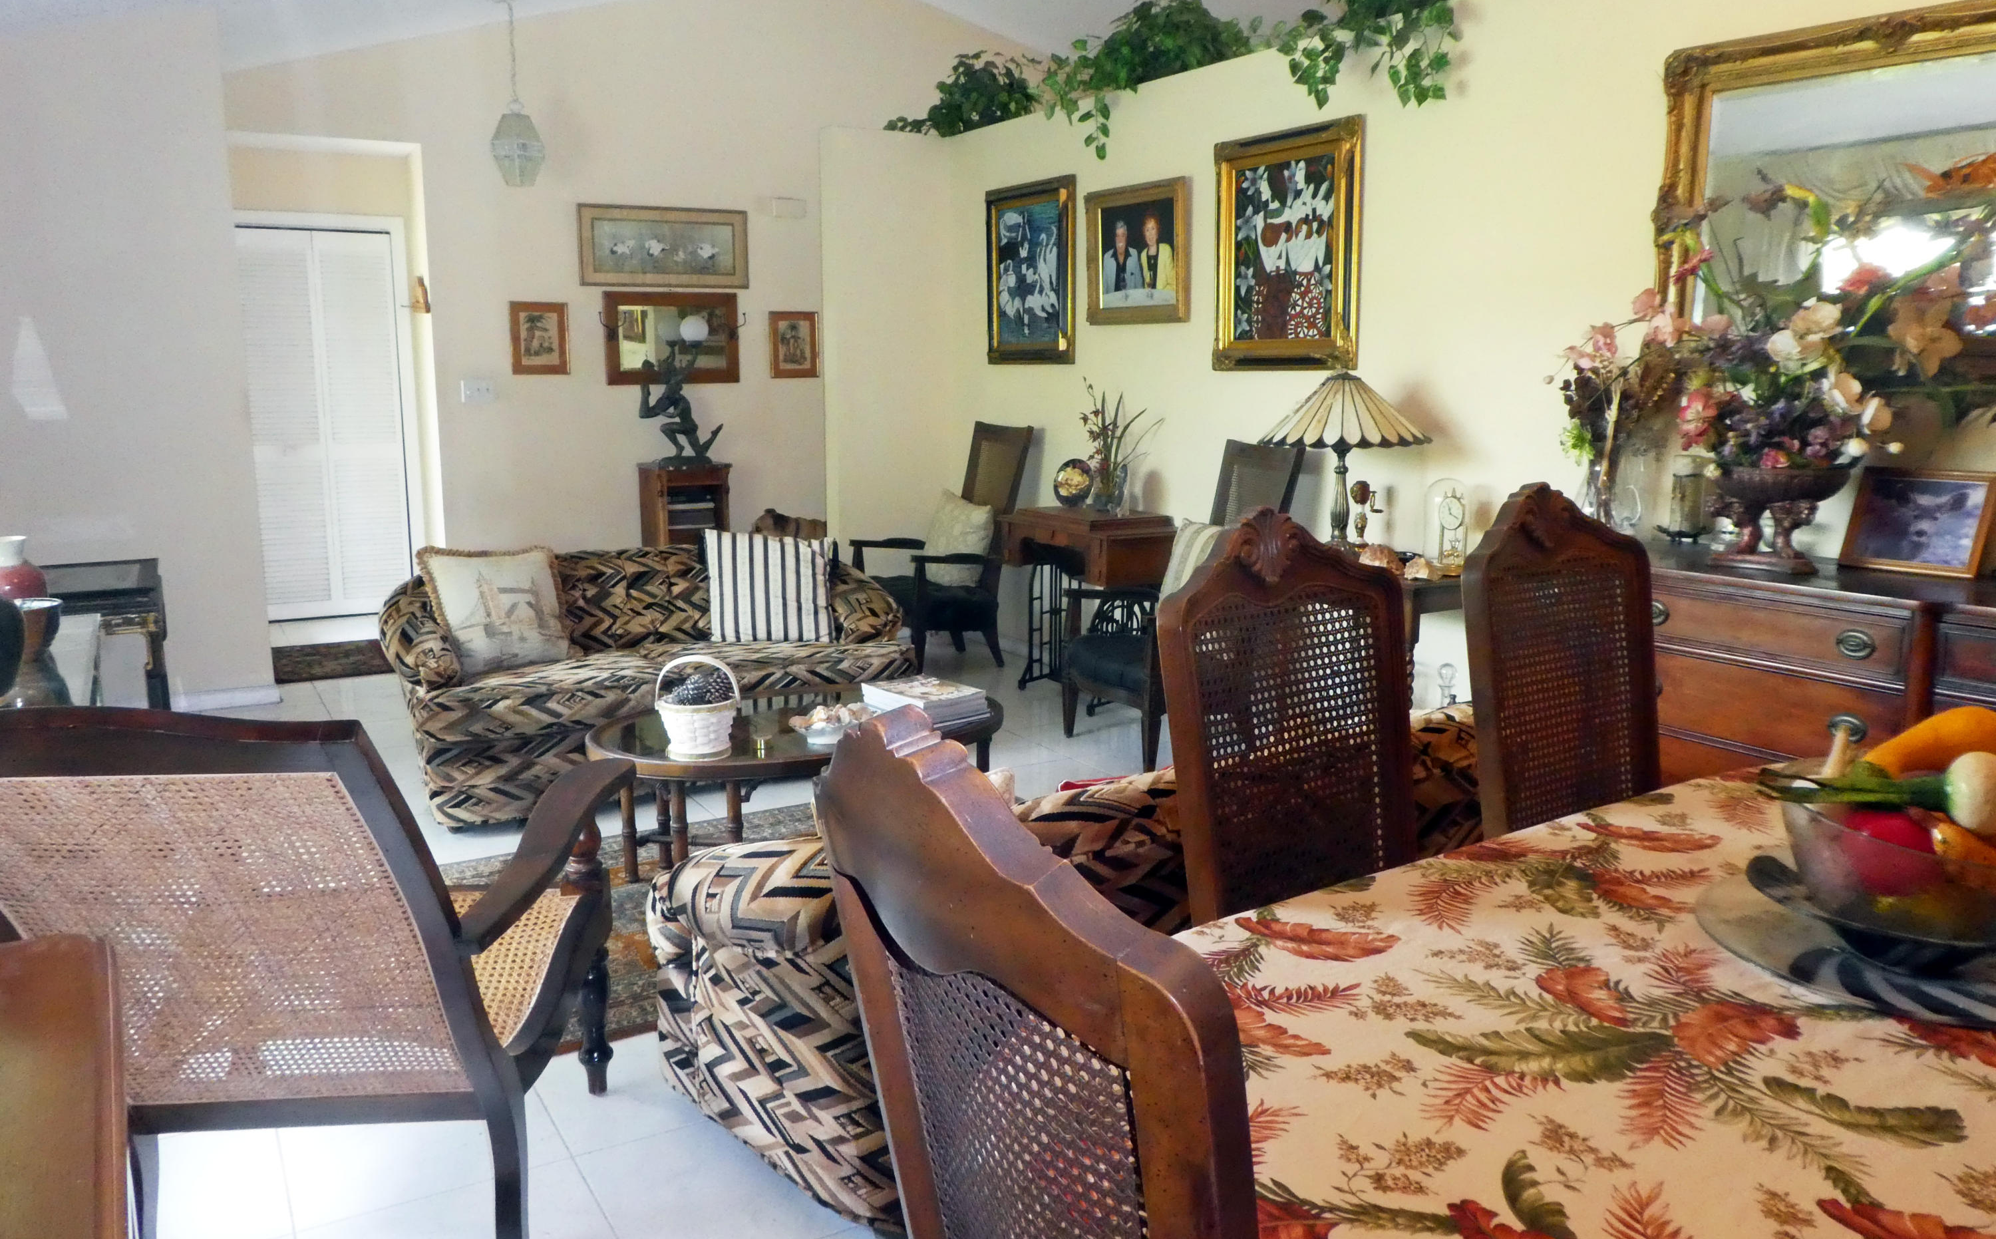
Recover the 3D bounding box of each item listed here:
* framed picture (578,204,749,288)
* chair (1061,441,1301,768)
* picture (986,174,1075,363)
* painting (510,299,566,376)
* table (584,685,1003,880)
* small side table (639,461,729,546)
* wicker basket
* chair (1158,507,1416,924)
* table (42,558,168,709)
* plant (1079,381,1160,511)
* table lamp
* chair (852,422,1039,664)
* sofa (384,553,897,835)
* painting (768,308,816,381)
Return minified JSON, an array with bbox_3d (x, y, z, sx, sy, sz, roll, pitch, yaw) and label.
[{"bbox_3d":[-1.823,-2.040,7.601,0.946,0.421,0.030,-6,12,-31],"label":"framed picture"},{"bbox_3d":[0.668,-0.061,4.953,0.680,1.120,0.590,-4,11,-21],"label":"chair"},{"bbox_3d":[0.145,-1.558,6.263,0.040,0.791,0.676,-6,12,-31],"label":"picture"},{"bbox_3d":[-2.427,-1.486,7.338,0.299,0.371,0.025,-6,12,-31],"label":"painting"},{"bbox_3d":[-0.549,0.480,3.893,1.220,0.415,0.770,-5,12,-29],"label":"table"},{"bbox_3d":[-1.679,-0.429,7.470,0.375,0.834,0.459,-6,12,-31],"label":"small side table"},{"bbox_3d":[-0.767,0.213,3.516,0.222,0.245,0.205,-2,11,-12],"label":"wicker basket"},{"bbox_3d":[0.547,0.460,1.900,0.500,1.184,0.584,-6,12,-31],"label":"chair"},{"bbox_3d":[-3.249,0.155,4.893,0.584,0.612,0.695,-6,12,-31],"label":"table"},{"bbox_3d":[0.482,-0.686,5.615,0.222,0.525,0.306,-6,12,-31],"label":"plant"},{"bbox_3d":[1.057,-0.485,4.294,0.525,0.556,0.525,0,11,0],"label":"table lamp"},{"bbox_3d":[-0.280,-0.351,6.449,0.695,1.081,0.667,-6,12,-31],"label":"chair"},{"bbox_3d":[-1.176,0.140,4.806,1.696,0.709,0.820,-6,12,-31],"label":"sofa"},{"bbox_3d":[-1.190,-1.601,8.080,0.306,0.375,0.025,-6,12,-31],"label":"painting"}]

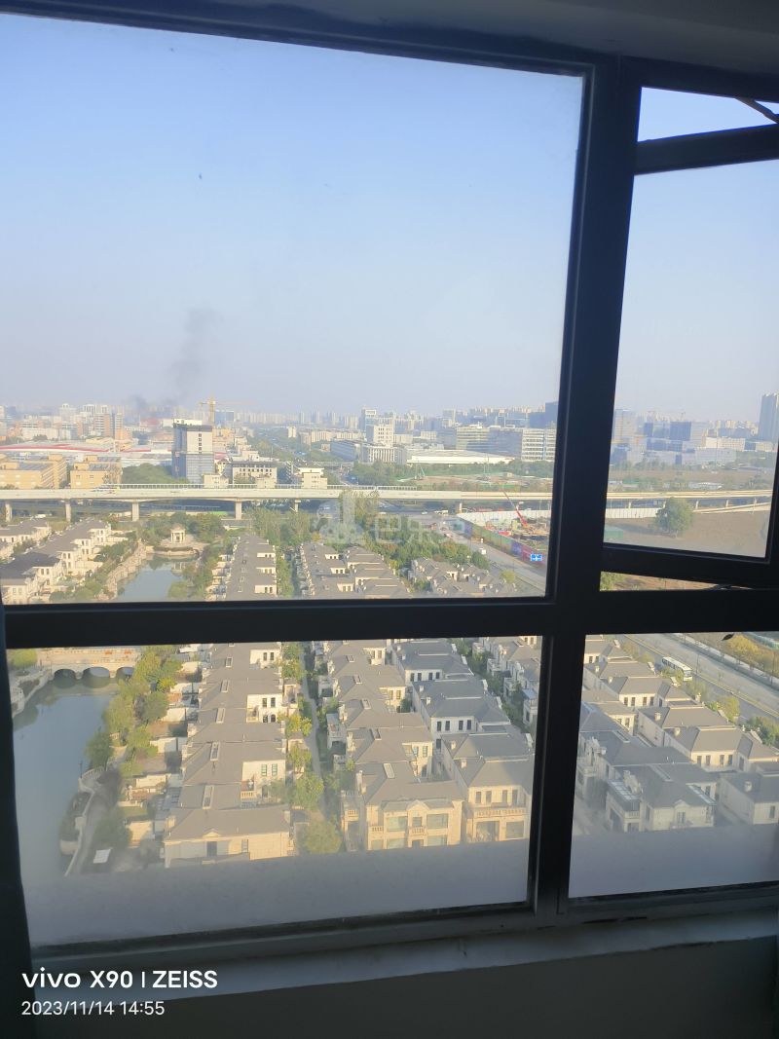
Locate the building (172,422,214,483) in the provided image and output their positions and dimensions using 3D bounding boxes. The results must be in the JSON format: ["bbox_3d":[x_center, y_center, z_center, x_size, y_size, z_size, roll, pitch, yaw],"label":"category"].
[{"bbox_3d":[-168.270,-57.200,592.000,23.000,53.000,33.000,-6,10,-36],"label":"building"}]

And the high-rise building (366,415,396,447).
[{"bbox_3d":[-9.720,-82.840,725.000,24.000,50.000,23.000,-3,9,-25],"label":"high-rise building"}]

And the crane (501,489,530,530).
[{"bbox_3d":[66.130,-4.950,362.000,14.200,21.300,4.000,1,8,0],"label":"crane"}]

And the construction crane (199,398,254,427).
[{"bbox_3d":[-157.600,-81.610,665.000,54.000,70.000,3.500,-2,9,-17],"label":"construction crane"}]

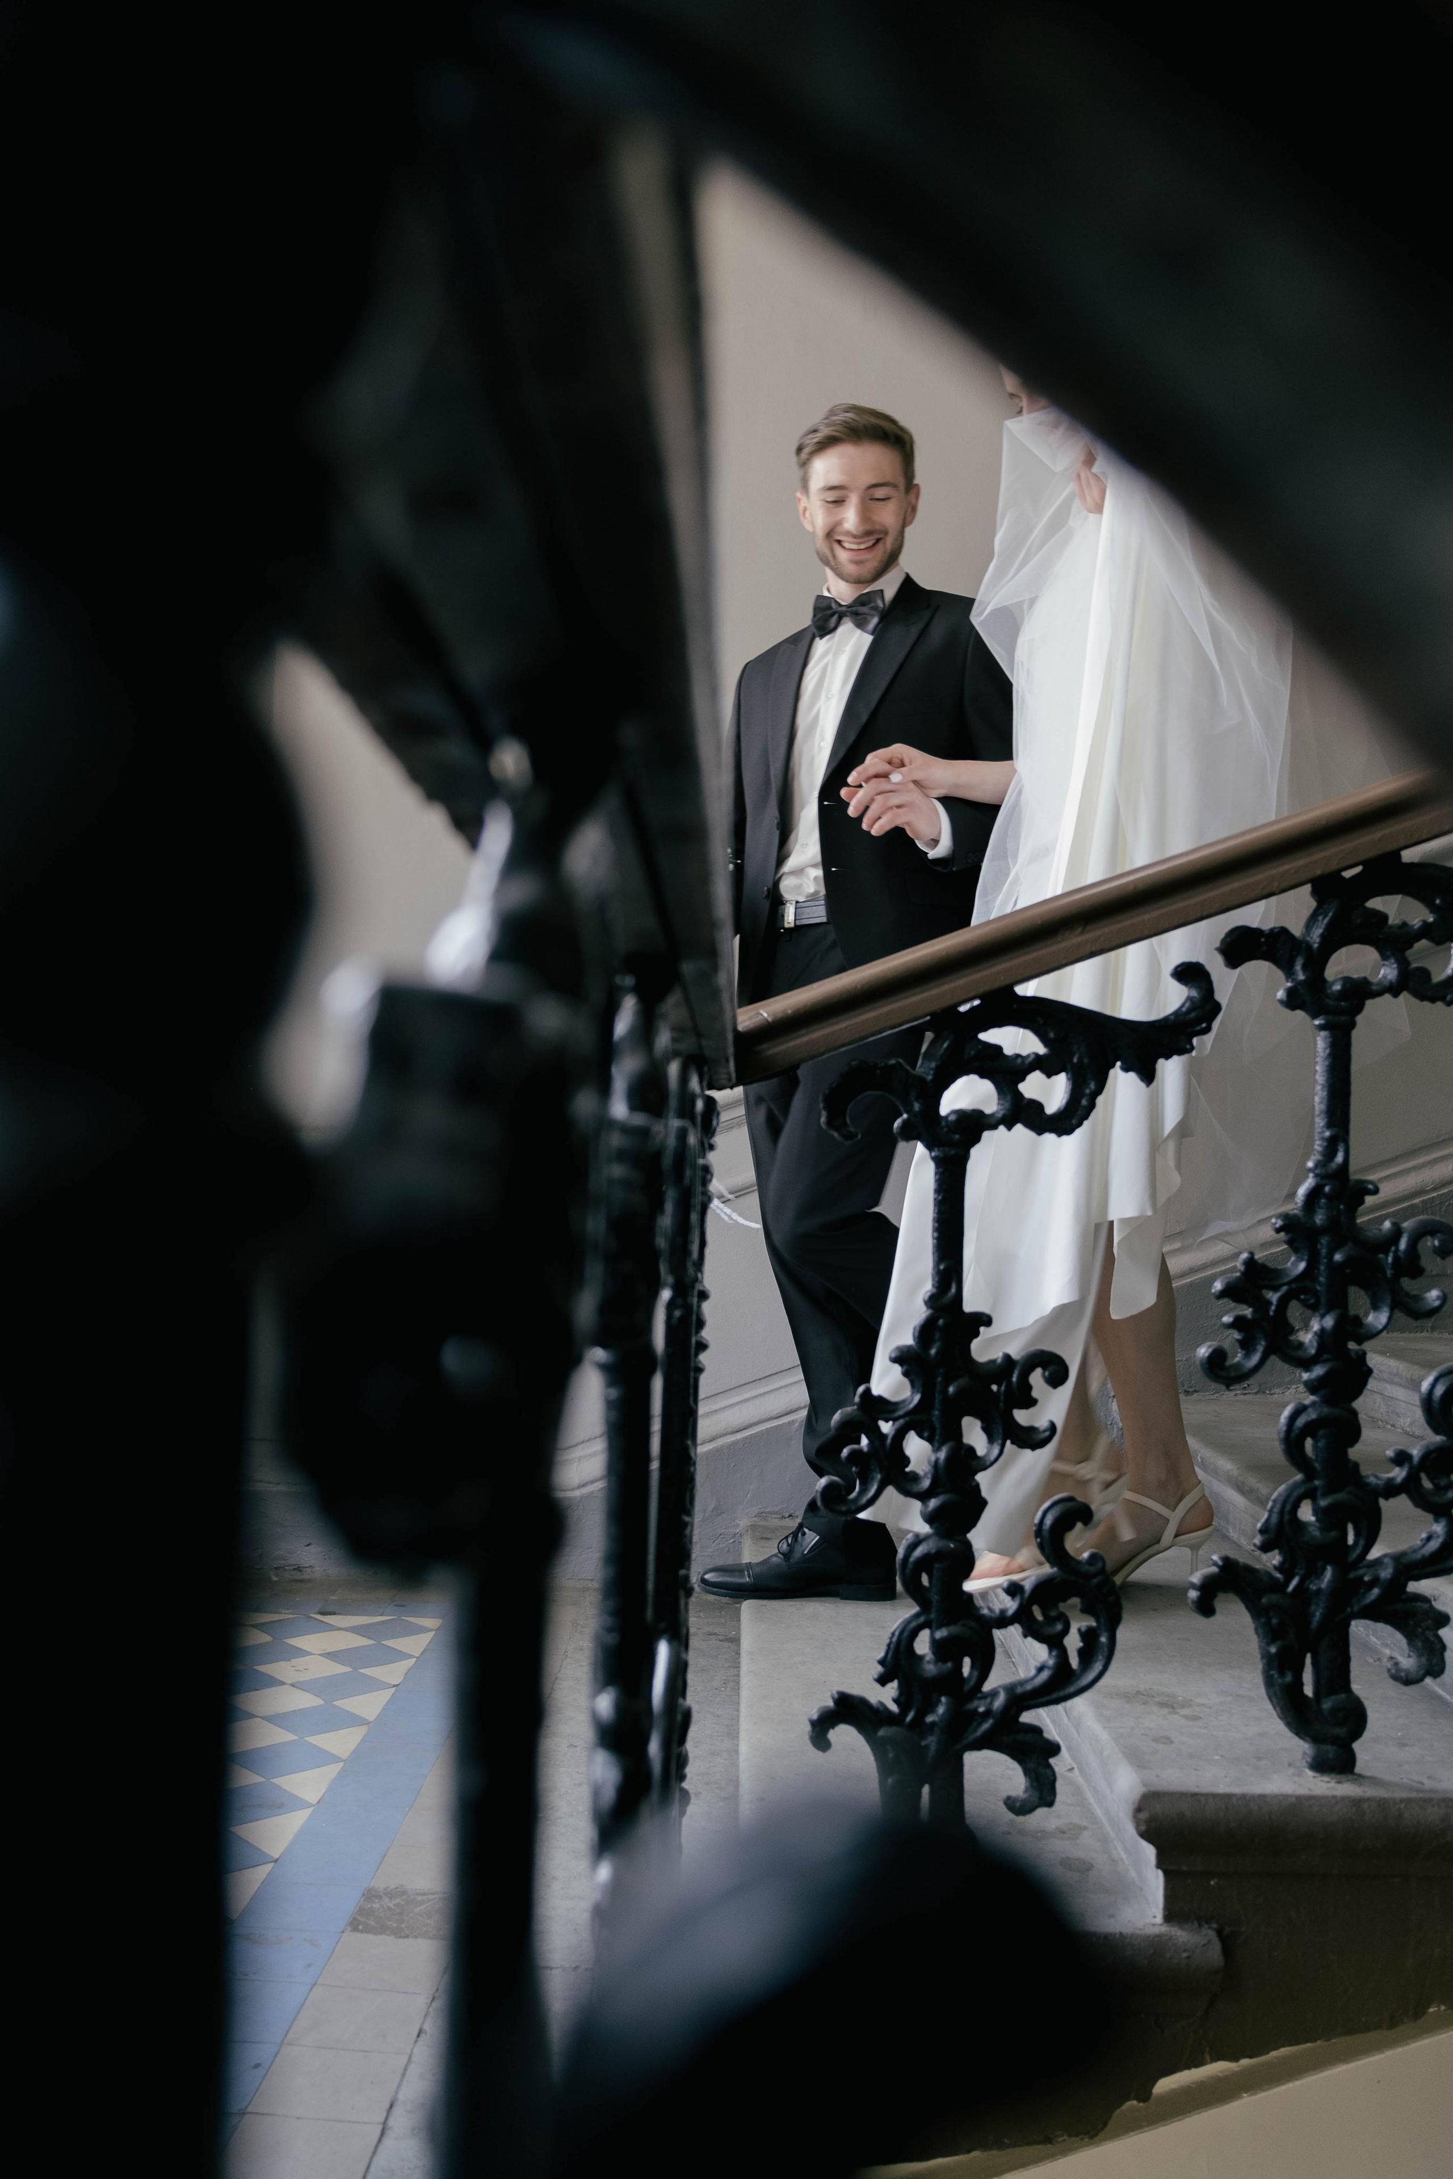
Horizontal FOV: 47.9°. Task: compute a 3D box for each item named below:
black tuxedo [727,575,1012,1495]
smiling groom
[{"bbox_3d":[0.225,-0.095,2.470,0.520,1.390,0.400,-2,-5,38],"label":"black tuxedo"},{"bbox_3d":[0.205,-0.148,2.460,0.540,1.800,0.470,-2,-5,38],"label":"smiling groom"}]

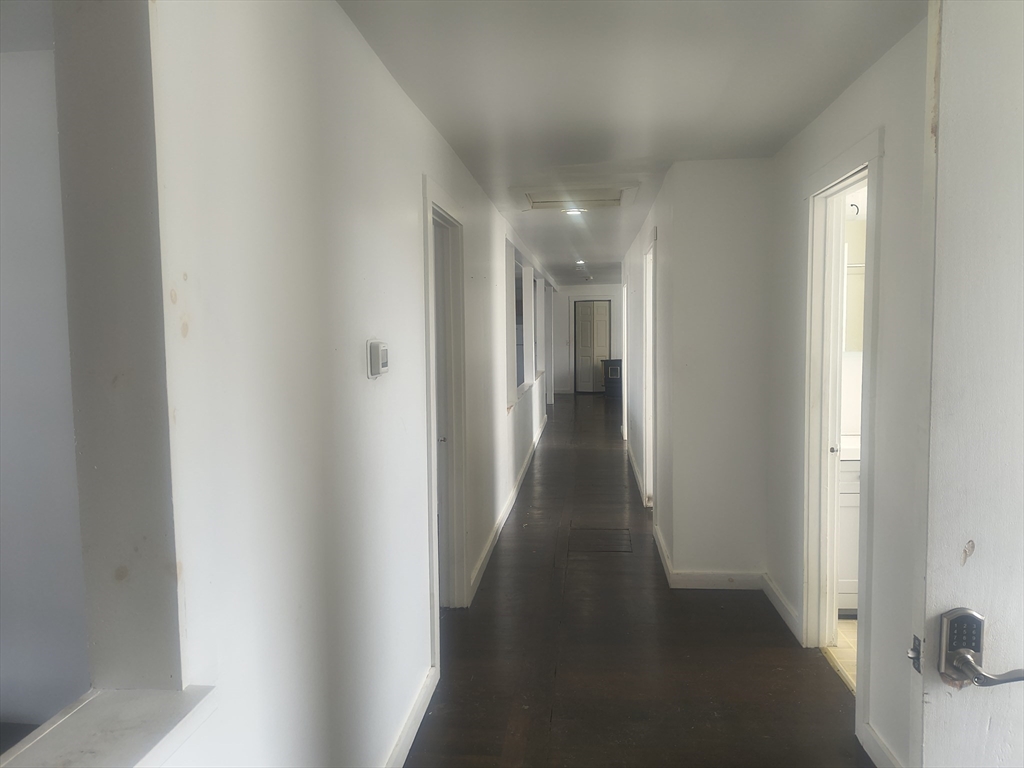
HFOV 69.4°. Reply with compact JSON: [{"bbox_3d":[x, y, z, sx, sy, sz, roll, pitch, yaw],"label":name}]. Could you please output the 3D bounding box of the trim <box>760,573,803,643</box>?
[{"bbox_3d":[1.399,1.152,3.853,0.020,0.090,0.665,0,4,6],"label":"trim"}]

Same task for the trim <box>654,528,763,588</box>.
[{"bbox_3d":[1.216,1.089,4.709,0.525,0.090,1.025,0,4,6],"label":"trim"}]

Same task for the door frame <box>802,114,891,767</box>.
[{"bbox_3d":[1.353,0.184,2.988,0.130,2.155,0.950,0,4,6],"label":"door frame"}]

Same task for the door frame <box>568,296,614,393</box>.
[{"bbox_3d":[1.764,-0.859,16.389,1.012,2.160,0.120,0,4,6],"label":"door frame"}]

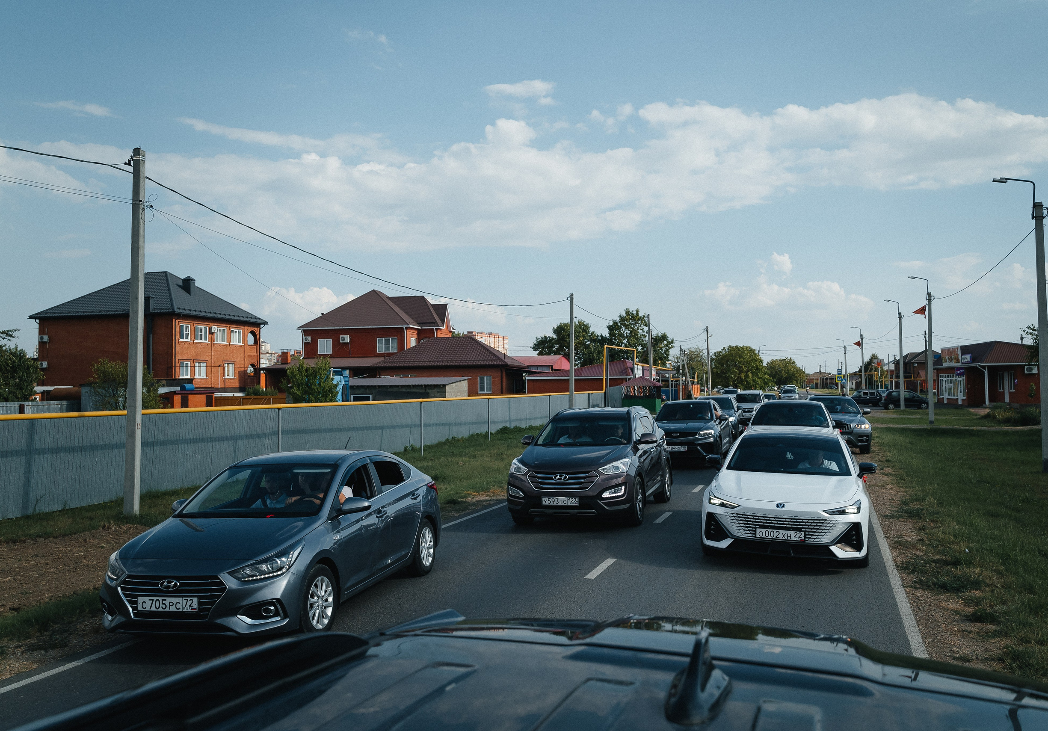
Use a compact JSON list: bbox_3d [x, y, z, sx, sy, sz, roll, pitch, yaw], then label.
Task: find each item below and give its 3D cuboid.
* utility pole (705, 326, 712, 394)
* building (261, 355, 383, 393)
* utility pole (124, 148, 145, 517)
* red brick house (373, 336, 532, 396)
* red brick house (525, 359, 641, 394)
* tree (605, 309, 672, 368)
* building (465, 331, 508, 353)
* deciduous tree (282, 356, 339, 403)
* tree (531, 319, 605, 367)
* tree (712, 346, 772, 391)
[{"bbox_3d":[17.397,0.120,80.028,0.240,7.700,0.220,0,-1,19],"label":"utility pole"},{"bbox_3d":[-17.494,1.587,78.361,12.000,4.793,6.000,0,-1,18],"label":"building"},{"bbox_3d":[-7.361,-0.643,16.200,0.270,6.995,0.200,0,-1,19],"label":"utility pole"},{"bbox_3d":[-6.015,0.708,73.252,11.900,6.219,7.800,0,-1,14],"label":"red brick house"},{"bbox_3d":[6.633,1.832,83.947,10.600,4.466,9.000,0,-1,19],"label":"red brick house"},{"bbox_3d":[11.795,-0.959,86.916,7.200,9.707,7.200,-1,-1,20],"label":"tree"},{"bbox_3d":[-42.893,-7.317,934.525,16.000,57.000,70.000,0,-1,29],"label":"building"},{"bbox_3d":[-8.236,1.373,32.970,2.300,3.442,2.300,-1,-1,20],"label":"deciduous tree"},{"bbox_3d":[4.538,-0.314,86.926,7.600,8.549,7.600,-1,-1,20],"label":"tree"},{"bbox_3d":[27.740,0.783,107.942,7.600,6.665,7.600,-1,-1,20],"label":"tree"}]

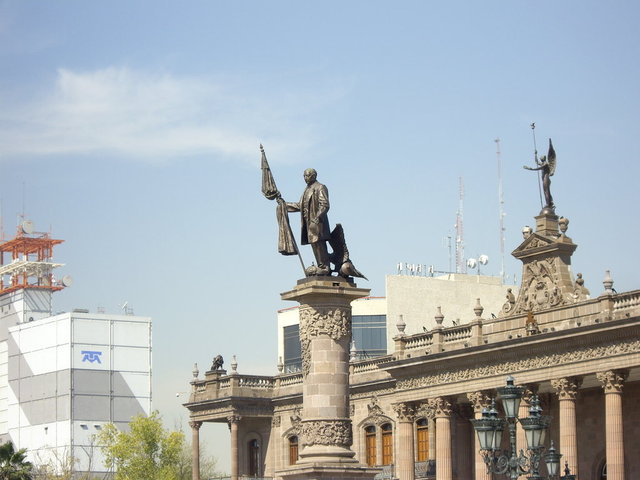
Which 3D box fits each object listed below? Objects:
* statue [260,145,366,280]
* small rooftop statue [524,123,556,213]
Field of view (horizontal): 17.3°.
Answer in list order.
[{"bbox_3d":[-0.111,-0.666,52.000,2.250,3.380,1.250,4,-11,-29],"label":"statue"},{"bbox_3d":[11.508,-3.758,110.000,1.700,4.650,1.150,4,-10,-26],"label":"small rooftop statue"}]

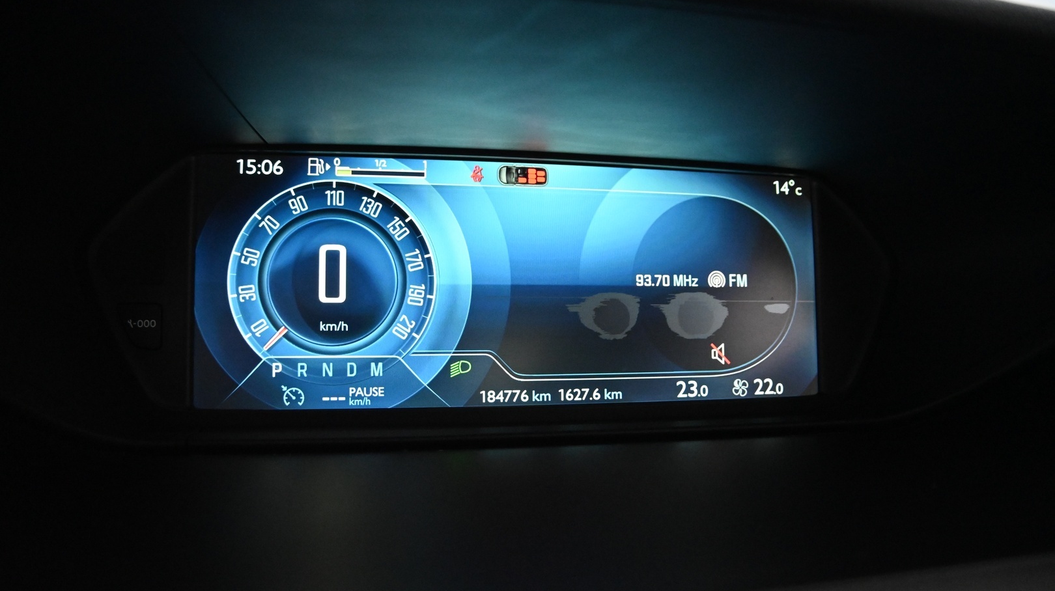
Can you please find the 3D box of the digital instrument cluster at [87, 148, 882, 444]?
[{"bbox_3d":[-0.012,0.002,0.934,0.369,0.120,0.050,0,-4,-26],"label":"digital instrument cluster"}]

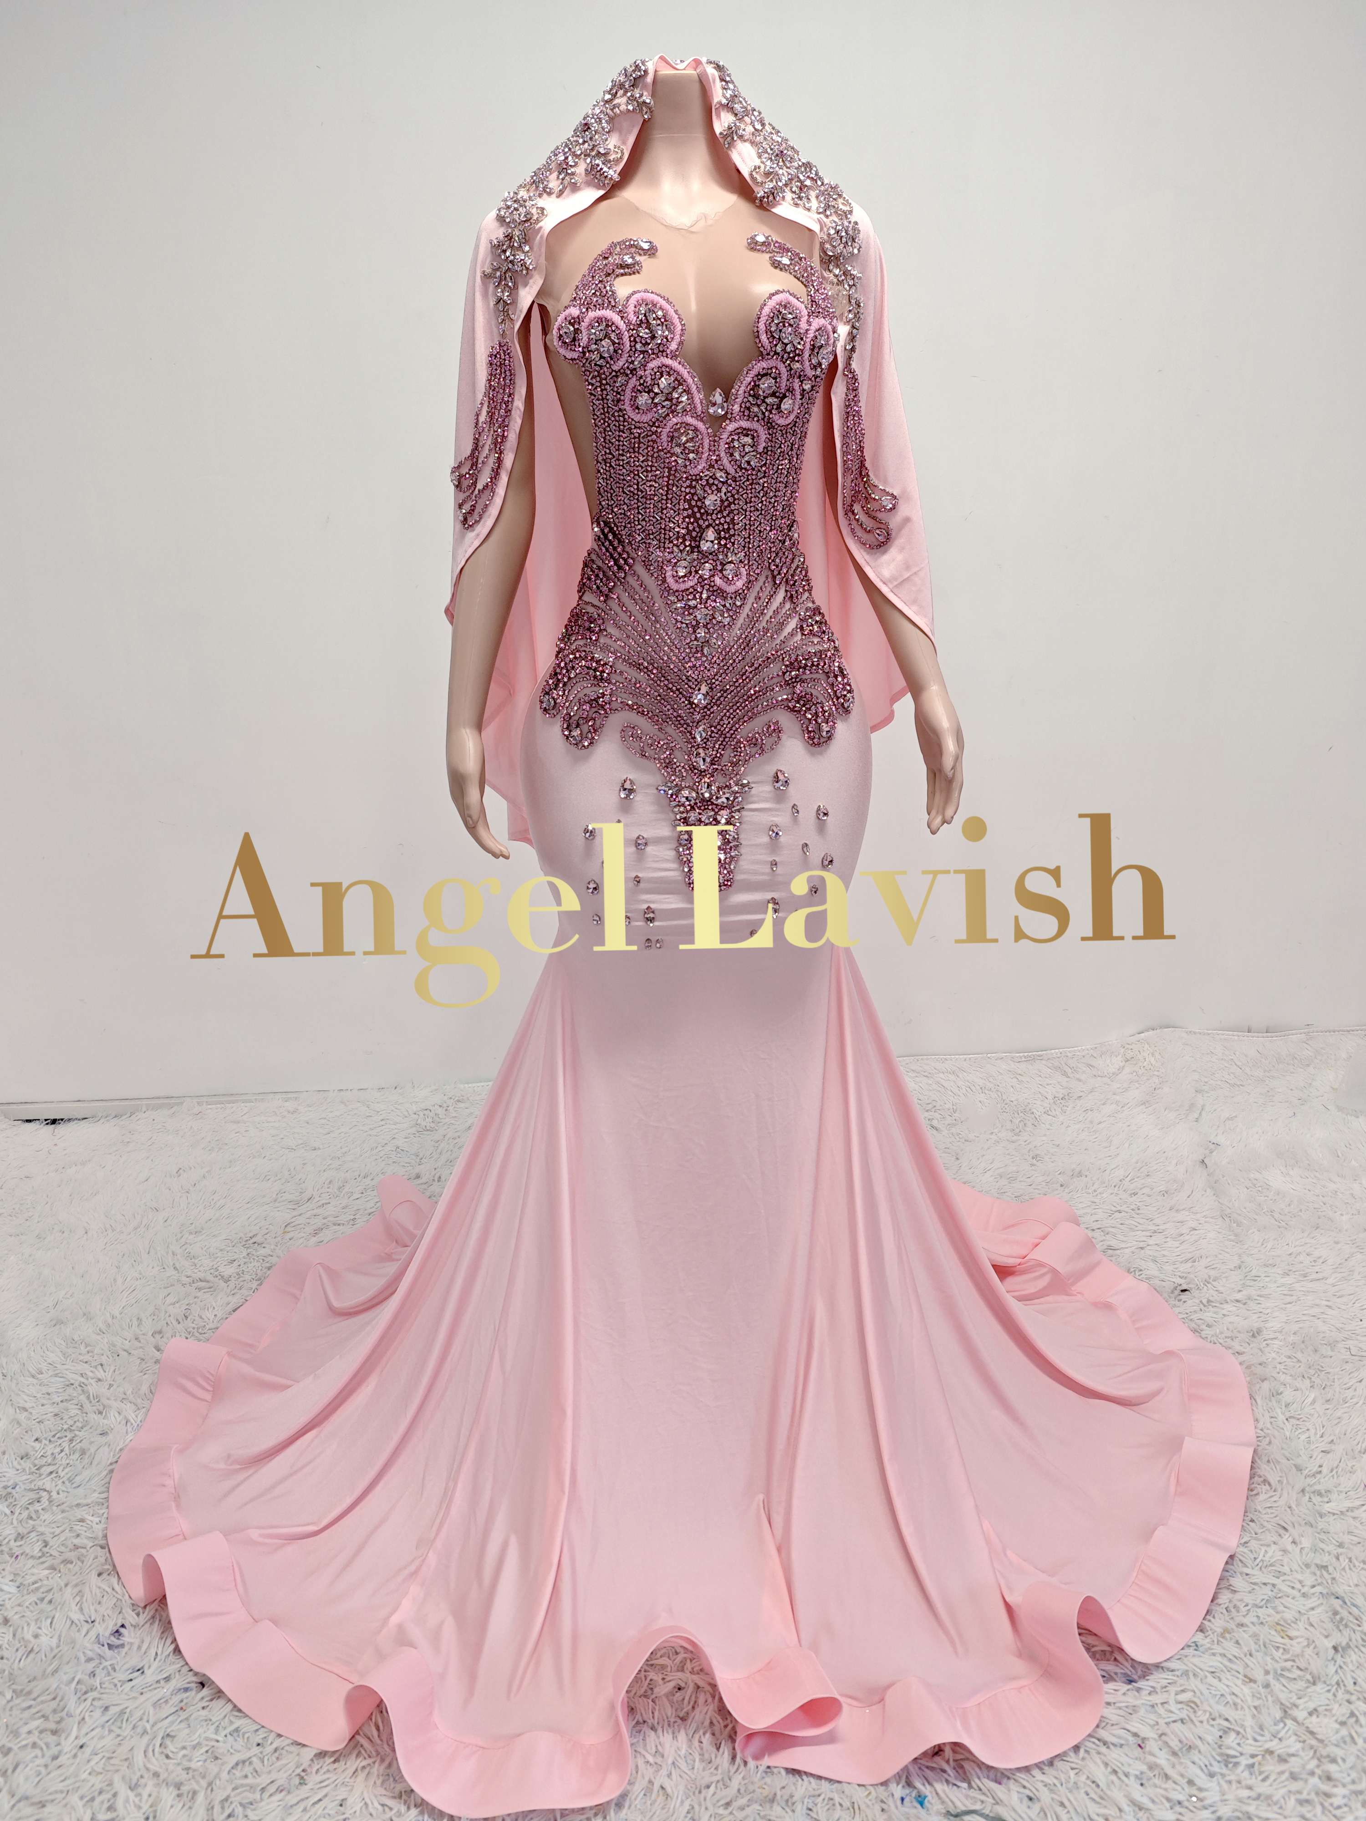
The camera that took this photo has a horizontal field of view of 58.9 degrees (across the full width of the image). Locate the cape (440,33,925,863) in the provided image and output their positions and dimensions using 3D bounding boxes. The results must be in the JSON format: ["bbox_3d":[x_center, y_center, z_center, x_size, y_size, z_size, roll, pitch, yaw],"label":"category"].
[{"bbox_3d":[0.024,-0.425,1.300,0.570,0.860,0.290,-2,8,-11],"label":"cape"}]

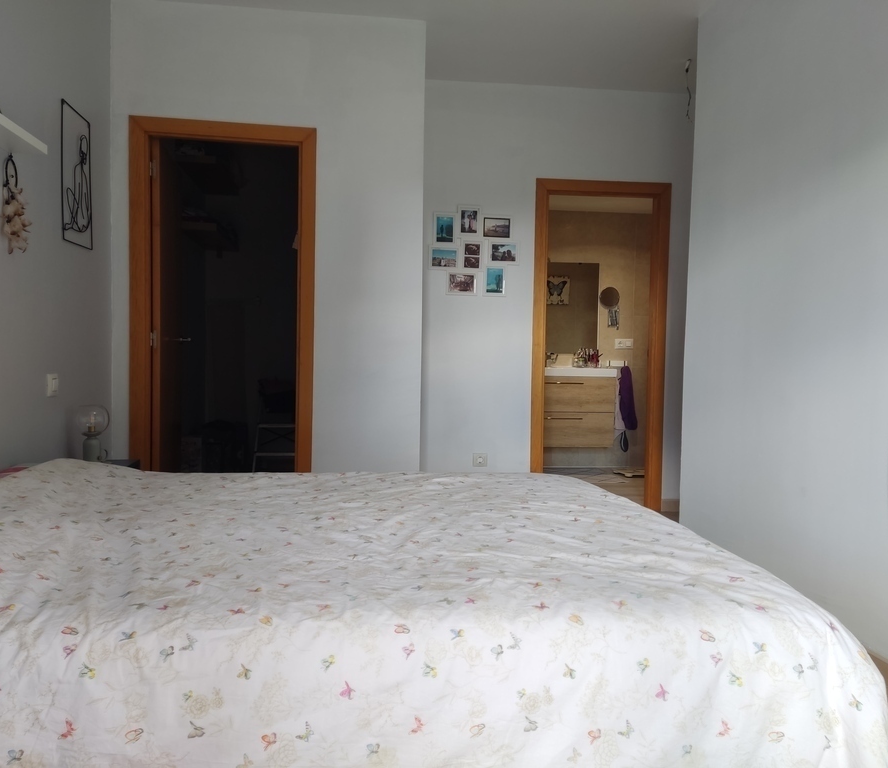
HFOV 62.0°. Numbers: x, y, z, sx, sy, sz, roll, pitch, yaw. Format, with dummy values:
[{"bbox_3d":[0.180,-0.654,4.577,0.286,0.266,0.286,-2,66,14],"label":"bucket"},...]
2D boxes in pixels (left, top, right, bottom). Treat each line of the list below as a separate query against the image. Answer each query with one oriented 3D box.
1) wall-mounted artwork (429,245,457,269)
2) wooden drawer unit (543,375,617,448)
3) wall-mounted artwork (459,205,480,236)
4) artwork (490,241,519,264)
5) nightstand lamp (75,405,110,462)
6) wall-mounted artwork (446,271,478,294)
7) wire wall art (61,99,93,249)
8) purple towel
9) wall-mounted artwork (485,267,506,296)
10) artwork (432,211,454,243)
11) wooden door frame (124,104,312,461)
[{"bbox_3d":[-0.002,-0.761,4.430,0.179,0.144,0.020,1,3,-8],"label":"wall-mounted artwork"},{"bbox_3d":[0.927,0.217,6.163,0.882,0.575,0.441,1,3,-8],"label":"wooden drawer unit"},{"bbox_3d":[0.153,-0.976,4.425,0.137,0.191,0.022,1,3,-8],"label":"wall-mounted artwork"},{"bbox_3d":[0.367,-0.792,4.464,0.178,0.146,0.022,1,3,-8],"label":"artwork"},{"bbox_3d":[-1.345,0.198,2.840,0.120,0.235,0.120,1,3,-8],"label":"nightstand lamp"},{"bbox_3d":[0.111,-0.607,4.453,0.195,0.145,0.020,1,3,-8],"label":"wall-mounted artwork"},{"bbox_3d":[-1.480,-0.834,2.994,0.020,0.536,0.338,1,3,-8],"label":"wire wall art"},{"bbox_3d":[1.589,0.125,6.360,0.175,0.551,0.090,1,3,-8],"label":"purple towel"},{"bbox_3d":[0.309,-0.621,4.480,0.142,0.181,0.020,1,3,-8],"label":"wall-mounted artwork"},{"bbox_3d":[-0.001,-0.928,4.422,0.134,0.193,0.020,1,3,-8],"label":"artwork"},{"bbox_3d":[-1.056,-0.208,3.576,0.850,2.058,0.118,1,3,-8],"label":"wooden door frame"}]

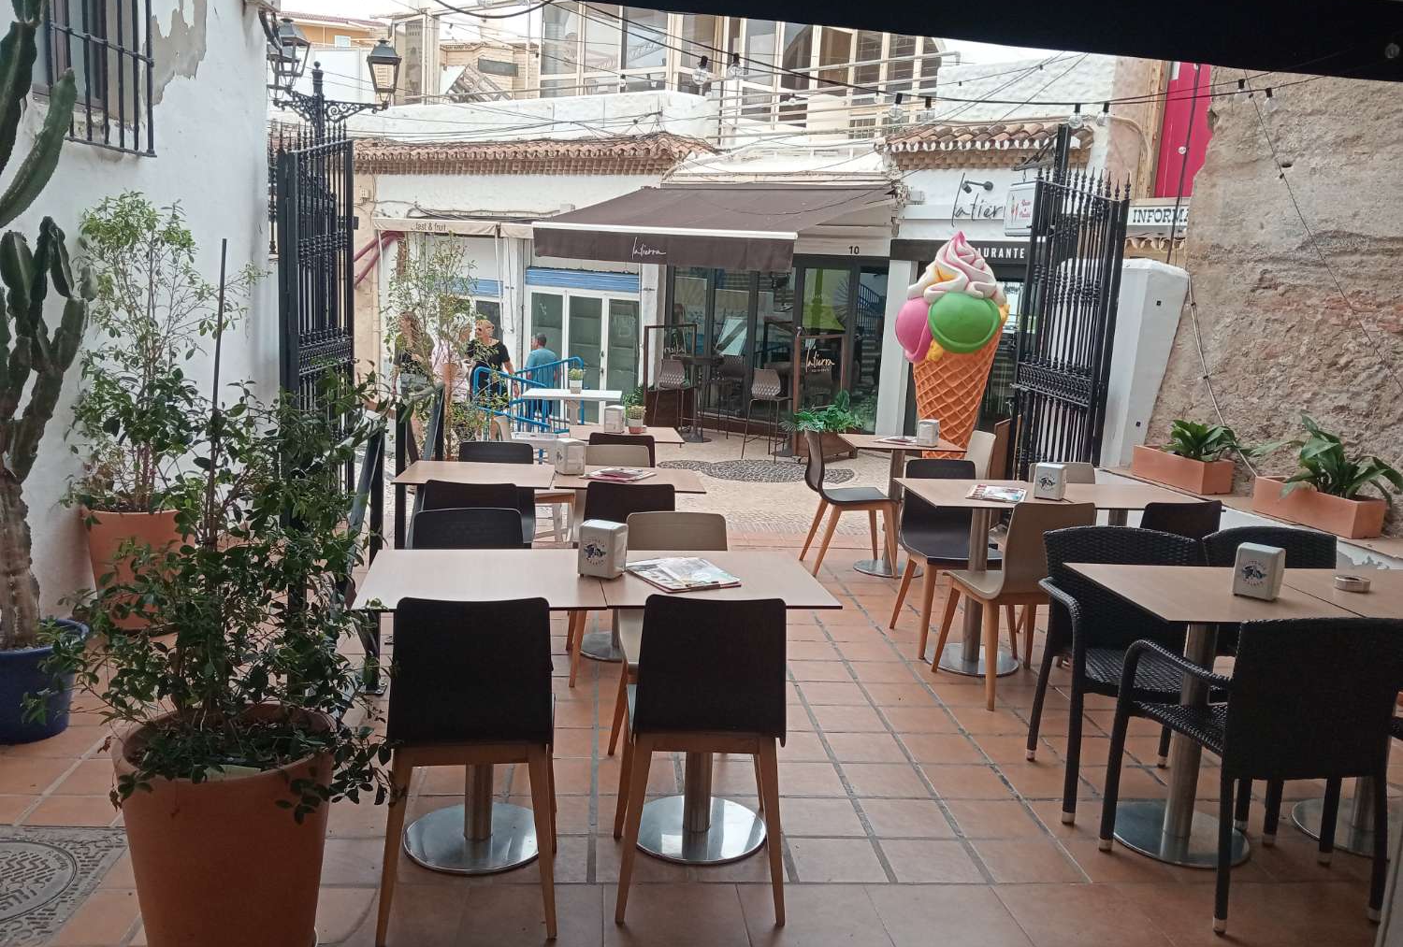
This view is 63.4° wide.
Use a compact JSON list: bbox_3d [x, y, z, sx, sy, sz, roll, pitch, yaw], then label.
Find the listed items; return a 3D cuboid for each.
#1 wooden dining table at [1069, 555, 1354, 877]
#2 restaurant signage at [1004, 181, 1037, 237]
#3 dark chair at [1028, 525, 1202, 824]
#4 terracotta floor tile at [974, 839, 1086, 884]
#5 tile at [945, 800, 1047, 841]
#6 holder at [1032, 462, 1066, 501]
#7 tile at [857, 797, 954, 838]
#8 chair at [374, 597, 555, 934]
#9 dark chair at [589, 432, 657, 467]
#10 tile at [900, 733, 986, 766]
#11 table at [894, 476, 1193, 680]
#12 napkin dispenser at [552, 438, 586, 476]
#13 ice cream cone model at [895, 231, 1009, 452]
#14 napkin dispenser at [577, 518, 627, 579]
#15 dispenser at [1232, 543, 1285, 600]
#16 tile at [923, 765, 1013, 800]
[{"bbox_3d":[1.440,0.709,3.327,0.605,0.750,0.590,2,10,-9],"label":"wooden dining table"},{"bbox_3d":[2.763,-2.277,9.800,0.080,0.450,0.380,-1,10,-23],"label":"restaurant signage"},{"bbox_3d":[1.396,0.615,3.627,0.570,0.830,0.580,3,9,-2],"label":"dark chair"},{"bbox_3d":[0.907,1.089,3.179,0.250,0.012,0.250,2,9,-6],"label":"terracotta floor tile"},{"bbox_3d":[0.888,1.058,3.458,0.250,0.015,0.250,2,9,-6],"label":"tile"},{"bbox_3d":[1.477,0.031,4.818,0.100,0.145,0.083,6,10,18],"label":"holder"},{"bbox_3d":[0.615,1.037,3.404,0.245,0.010,0.242,2,10,-6],"label":"tile"},{"bbox_3d":[-0.554,0.652,2.802,0.440,0.820,0.480,1,9,-8],"label":"chair"},{"bbox_3d":[-0.422,0.164,5.873,0.435,0.815,0.500,2,9,-6],"label":"dark chair"},{"bbox_3d":[0.840,0.970,3.973,0.250,0.015,0.250,2,9,-6],"label":"tile"},{"bbox_3d":[1.487,0.459,4.953,1.235,0.742,0.625,2,10,-8],"label":"table"},{"bbox_3d":[-0.551,-0.072,4.804,0.095,0.140,0.105,-1,10,-25],"label":"napkin dispenser"},{"bbox_3d":[1.804,-0.677,8.185,0.830,2.060,0.780,2,9,-6],"label":"ice cream cone model"},{"bbox_3d":[-0.269,0.206,3.085,0.106,0.141,0.088,6,10,14],"label":"napkin dispenser"},{"bbox_3d":[1.591,0.280,3.242,0.105,0.140,0.088,10,12,36],"label":"dispenser"},{"bbox_3d":[0.854,1.005,3.681,0.250,0.012,0.250,2,9,-6],"label":"tile"}]

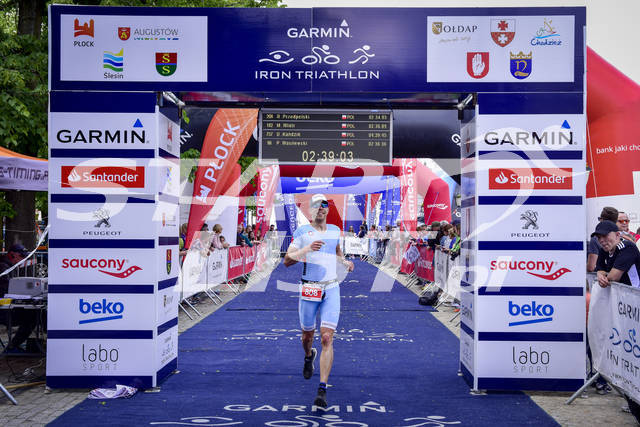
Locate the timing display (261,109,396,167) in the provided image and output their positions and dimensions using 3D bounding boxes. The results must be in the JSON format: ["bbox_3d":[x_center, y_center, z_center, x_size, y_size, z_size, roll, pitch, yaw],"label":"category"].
[{"bbox_3d":[0.064,-0.814,8.300,1.410,0.585,0.120,0,-1,2],"label":"timing display"}]

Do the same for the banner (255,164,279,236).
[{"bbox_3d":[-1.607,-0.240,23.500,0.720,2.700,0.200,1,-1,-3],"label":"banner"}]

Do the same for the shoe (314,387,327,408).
[{"bbox_3d":[0.012,1.528,6.520,0.105,0.125,0.285,0,-1,4],"label":"shoe"}]

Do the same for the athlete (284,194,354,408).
[{"bbox_3d":[-0.004,0.760,6.870,0.610,1.810,0.660,0,-1,0],"label":"athlete"}]

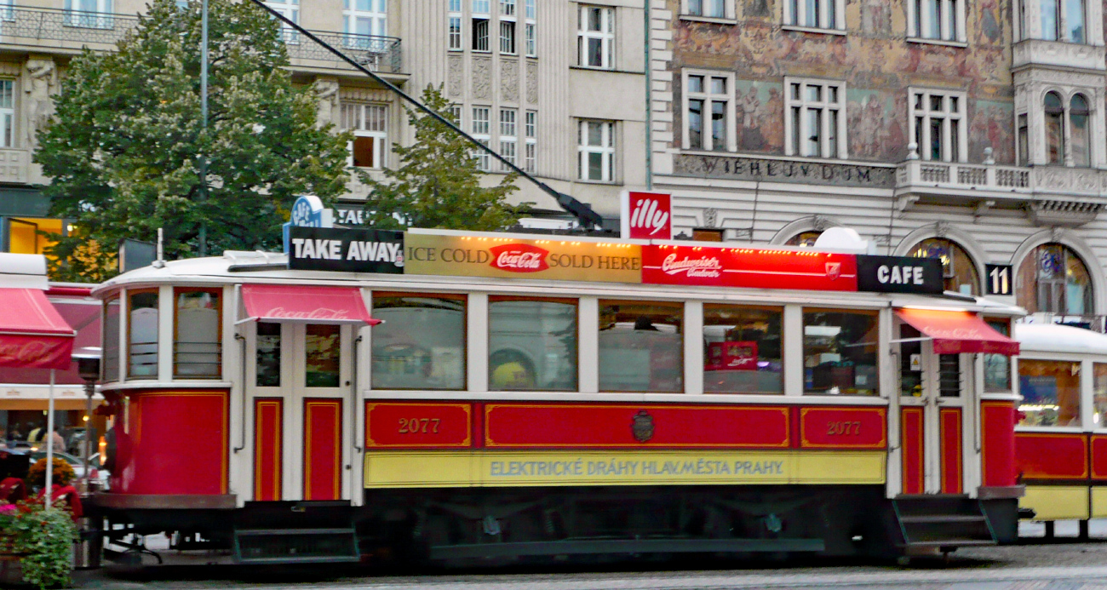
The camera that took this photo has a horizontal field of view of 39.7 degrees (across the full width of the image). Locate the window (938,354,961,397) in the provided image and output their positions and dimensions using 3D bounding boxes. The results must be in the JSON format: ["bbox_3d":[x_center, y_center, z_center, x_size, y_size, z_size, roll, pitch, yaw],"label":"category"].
[{"bbox_3d":[4.135,0.688,16.017,0.270,0.740,0.060,2,-5,-21],"label":"window"}]

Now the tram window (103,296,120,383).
[{"bbox_3d":[-4.221,0.423,14.662,0.050,0.822,0.754,2,-5,-24],"label":"tram window"}]

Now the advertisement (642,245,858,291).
[{"bbox_3d":[2.100,-0.274,16.314,2.590,0.403,0.080,2,-5,-22],"label":"advertisement"}]

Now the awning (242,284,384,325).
[{"bbox_3d":[-2.228,0.081,14.028,1.176,0.380,0.650,2,-5,-22],"label":"awning"}]

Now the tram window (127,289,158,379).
[{"bbox_3d":[-3.764,0.359,14.065,0.464,0.828,0.050,-4,-6,39],"label":"tram window"}]

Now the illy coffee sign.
[{"bbox_3d":[0.926,-0.769,15.361,0.460,0.490,0.200,2,-5,-21],"label":"illy coffee sign"}]

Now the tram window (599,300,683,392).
[{"bbox_3d":[0.887,0.525,15.652,0.965,0.938,0.060,2,-5,-22],"label":"tram window"}]

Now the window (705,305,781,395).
[{"bbox_3d":[1.867,0.539,15.114,0.890,0.880,0.060,2,-5,-21],"label":"window"}]

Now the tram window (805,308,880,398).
[{"bbox_3d":[3.082,0.620,16.521,0.948,0.928,0.060,2,-5,-22],"label":"tram window"}]

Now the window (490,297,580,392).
[{"bbox_3d":[-0.188,0.462,14.331,0.900,0.880,0.060,2,-5,-21],"label":"window"}]

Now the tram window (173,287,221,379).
[{"bbox_3d":[-3.070,0.329,13.256,0.410,0.780,0.060,1,-4,-12],"label":"tram window"}]

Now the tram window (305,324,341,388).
[{"bbox_3d":[-2.053,0.458,13.659,0.330,0.730,0.060,2,-5,-21],"label":"tram window"}]

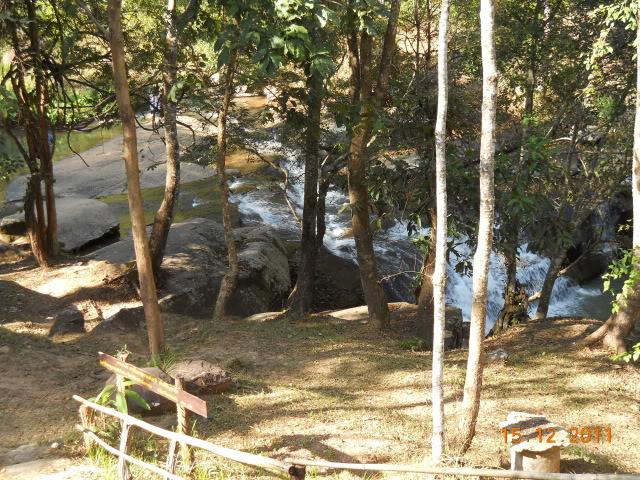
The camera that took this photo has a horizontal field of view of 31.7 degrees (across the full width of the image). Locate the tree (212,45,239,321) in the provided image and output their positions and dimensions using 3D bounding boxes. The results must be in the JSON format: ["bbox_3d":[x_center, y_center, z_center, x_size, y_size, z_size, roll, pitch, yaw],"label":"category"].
[{"bbox_3d":[-1.317,-0.769,15.800,0.340,3.900,0.340,0,14,0],"label":"tree"}]

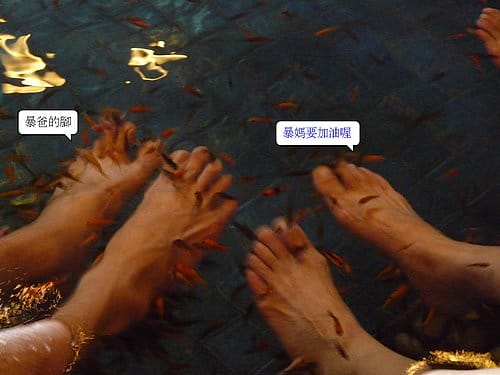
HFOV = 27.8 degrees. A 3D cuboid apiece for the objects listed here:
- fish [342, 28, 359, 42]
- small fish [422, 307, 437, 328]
[{"bbox_3d":[0.150,-0.225,1.500,0.005,0.008,0.033,-22,47,-23],"label":"fish"},{"bbox_3d":[0.198,0.143,1.112,0.006,0.008,0.032,18,45,19],"label":"small fish"}]

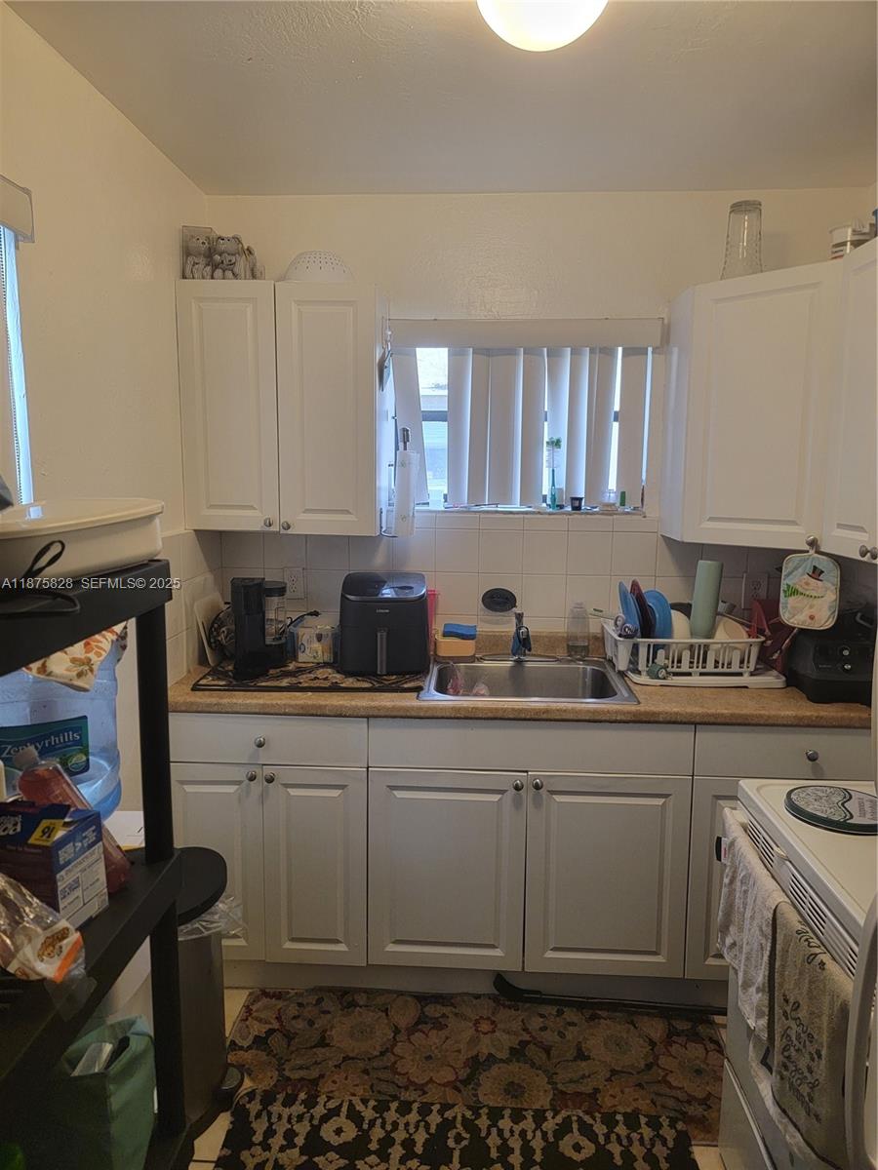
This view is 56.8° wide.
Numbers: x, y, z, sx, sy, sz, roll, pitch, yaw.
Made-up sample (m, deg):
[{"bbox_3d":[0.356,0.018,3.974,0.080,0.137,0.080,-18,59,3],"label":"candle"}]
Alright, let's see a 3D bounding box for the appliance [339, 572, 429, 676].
[{"bbox_3d":[-0.169,0.114,2.671,0.290,0.301,0.325,1,7,3],"label":"appliance"}]

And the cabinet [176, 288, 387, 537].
[{"bbox_3d":[-0.482,-0.551,2.656,0.610,0.760,0.335,1,7,3],"label":"cabinet"}]

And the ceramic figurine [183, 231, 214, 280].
[{"bbox_3d":[-0.738,-0.997,2.500,0.083,0.155,0.080,-1,8,-11],"label":"ceramic figurine"}]

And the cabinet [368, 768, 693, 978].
[{"bbox_3d":[0.269,0.787,2.634,0.914,0.610,0.630,1,7,3],"label":"cabinet"}]

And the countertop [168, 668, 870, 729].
[{"bbox_3d":[0.264,0.311,2.533,2.120,0.044,0.650,1,7,3],"label":"countertop"}]

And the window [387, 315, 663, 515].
[{"bbox_3d":[0.276,-0.562,2.737,0.878,0.626,0.140,1,7,3],"label":"window"}]

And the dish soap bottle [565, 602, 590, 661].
[{"bbox_3d":[0.479,0.164,2.797,0.075,0.200,0.060,1,7,3],"label":"dish soap bottle"}]

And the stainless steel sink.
[{"bbox_3d":[0.270,0.374,2.588,0.630,0.170,0.550,1,7,3],"label":"stainless steel sink"}]

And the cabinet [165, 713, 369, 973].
[{"bbox_3d":[-0.491,0.705,2.667,0.610,0.750,0.630,1,7,3],"label":"cabinet"}]

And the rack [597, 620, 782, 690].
[{"bbox_3d":[0.807,0.215,2.629,0.520,0.135,0.315,1,7,3],"label":"rack"}]

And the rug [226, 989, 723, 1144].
[{"bbox_3d":[0.109,1.262,2.163,1.360,0.012,0.520,1,7,4],"label":"rug"}]

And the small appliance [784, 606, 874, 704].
[{"bbox_3d":[1.171,0.208,2.416,0.210,0.230,0.210,2,7,8],"label":"small appliance"}]

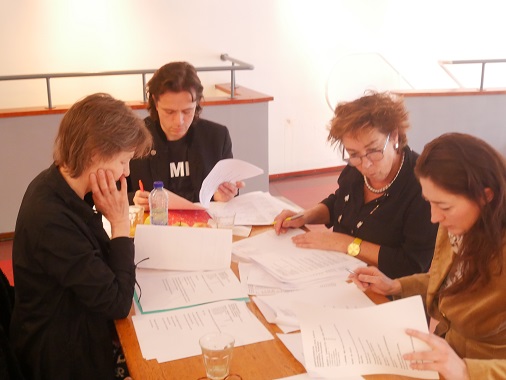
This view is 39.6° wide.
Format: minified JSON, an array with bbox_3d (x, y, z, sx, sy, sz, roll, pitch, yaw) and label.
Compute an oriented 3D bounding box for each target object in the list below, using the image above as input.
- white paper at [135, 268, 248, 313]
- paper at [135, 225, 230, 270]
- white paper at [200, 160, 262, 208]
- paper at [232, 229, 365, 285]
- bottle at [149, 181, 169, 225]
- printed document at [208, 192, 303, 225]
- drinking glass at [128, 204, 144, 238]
[{"bbox_3d":[-0.179,0.286,2.024,0.297,0.018,0.210,-6,19,-14],"label":"white paper"},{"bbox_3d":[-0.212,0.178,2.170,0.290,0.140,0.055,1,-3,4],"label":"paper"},{"bbox_3d":[-0.082,-0.029,2.681,0.230,0.175,0.130,4,19,13],"label":"white paper"},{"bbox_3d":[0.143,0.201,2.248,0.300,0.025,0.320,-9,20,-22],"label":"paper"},{"bbox_3d":[-0.323,0.067,2.413,0.064,0.190,0.064,-1,19,0],"label":"bottle"},{"bbox_3d":[0.007,0.061,2.685,0.290,0.020,0.265,-13,22,-33],"label":"printed document"},{"bbox_3d":[-0.414,0.107,2.452,0.080,0.093,0.080,-1,19,0],"label":"drinking glass"}]

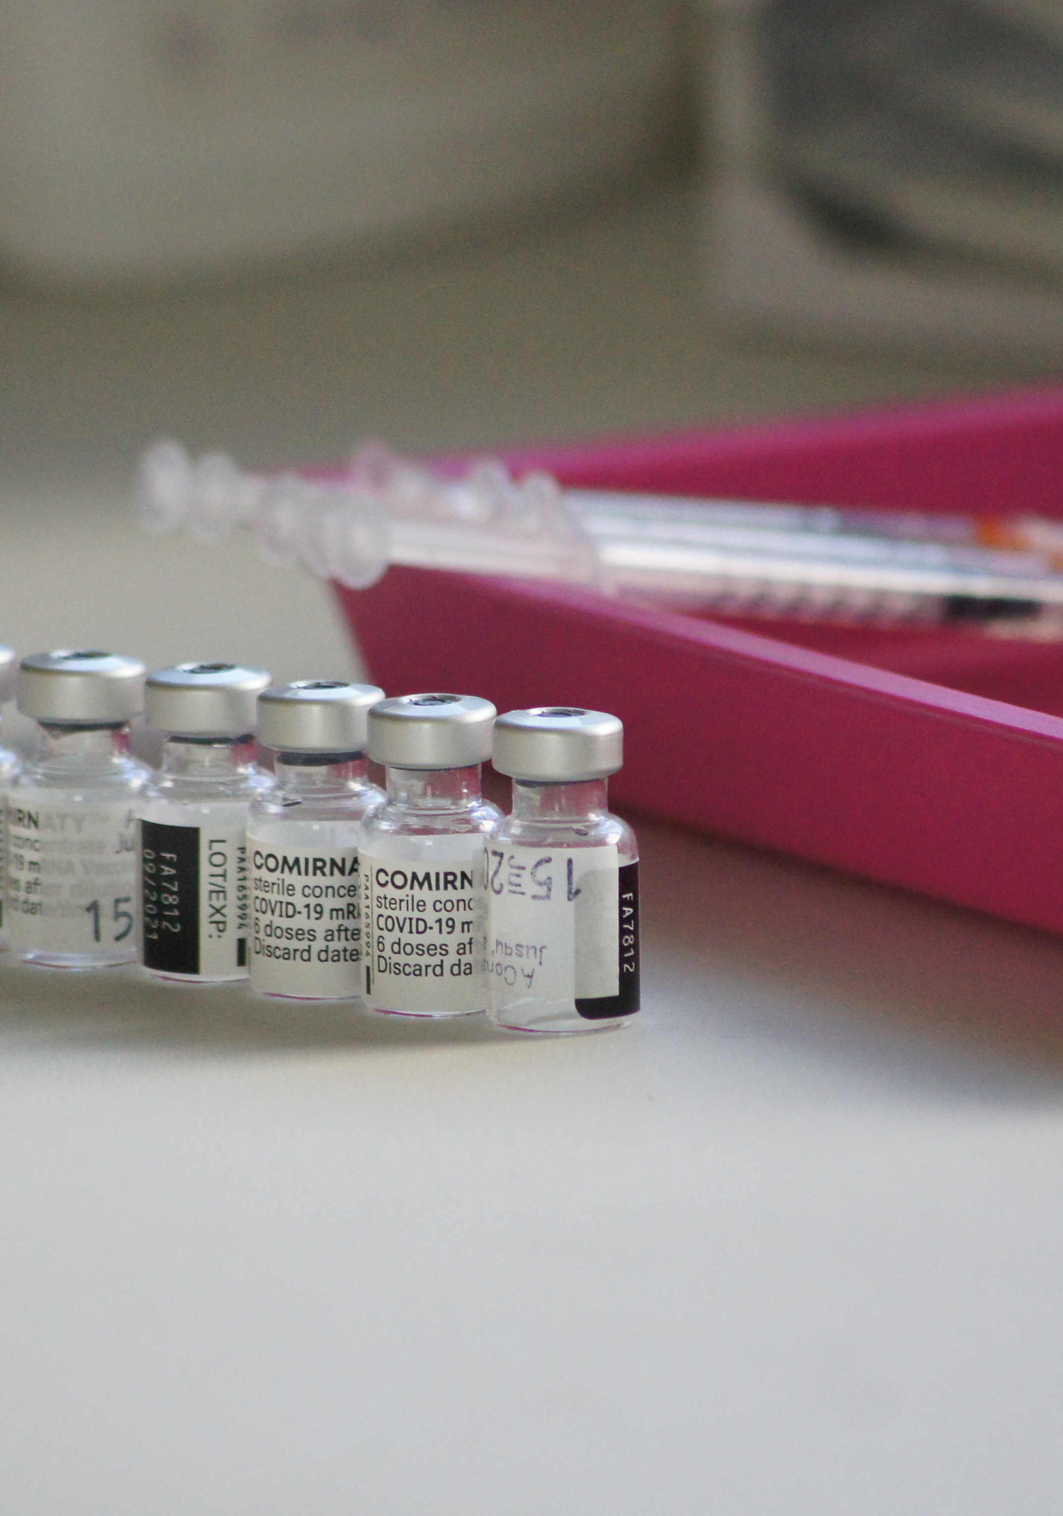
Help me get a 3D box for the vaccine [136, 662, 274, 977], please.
[{"bbox_3d":[-0.034,0.007,2.031,0.016,0.032,0.016,-1,11,0],"label":"vaccine"}]

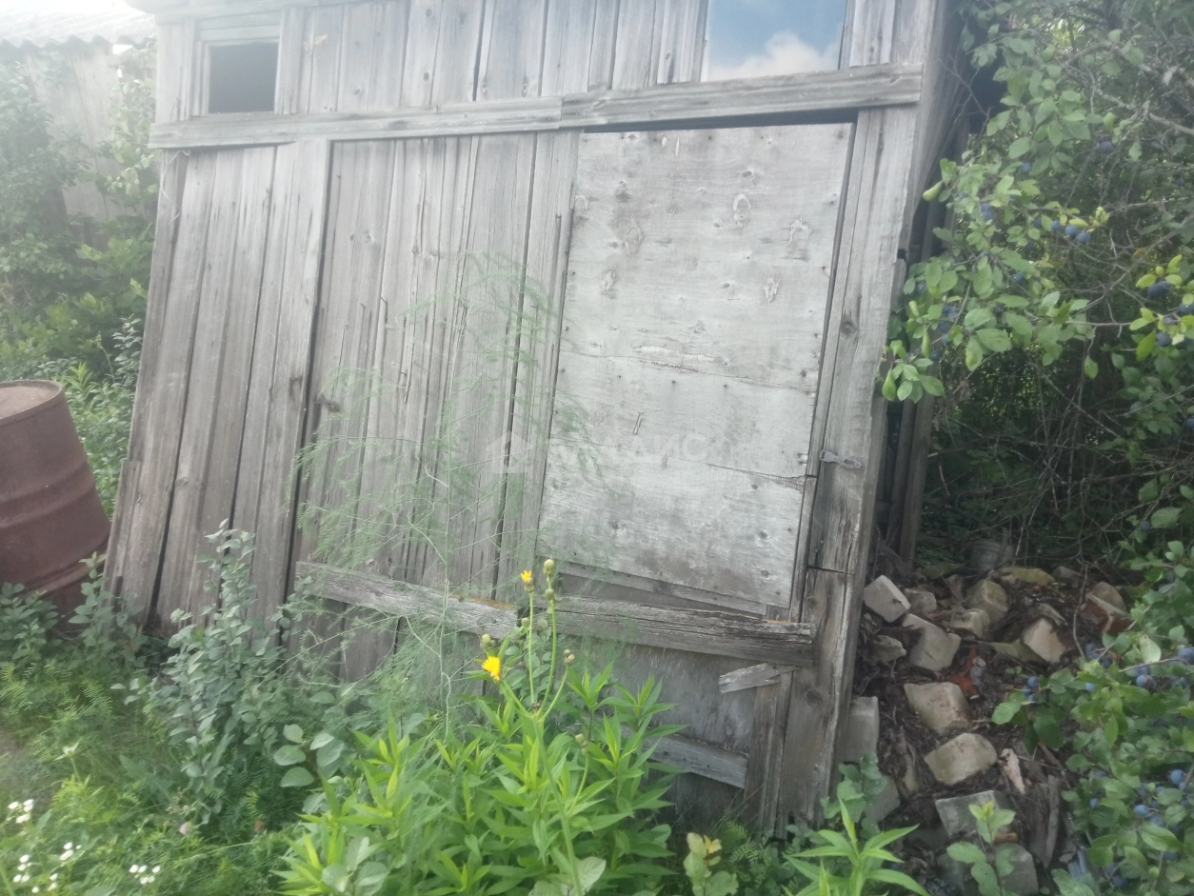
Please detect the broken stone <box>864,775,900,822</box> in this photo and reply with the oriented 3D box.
[{"bbox_3d":[0.641,0.794,2.170,0.075,0.085,0.075,6,18,17],"label":"broken stone"}]

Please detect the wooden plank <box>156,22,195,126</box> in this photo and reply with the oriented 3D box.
[{"bbox_3d":[-1.552,-1.383,3.563,0.150,0.381,0.025,-2,-4,26],"label":"wooden plank"}]

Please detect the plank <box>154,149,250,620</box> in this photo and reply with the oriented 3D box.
[{"bbox_3d":[-1.278,-0.171,3.135,0.138,1.575,0.025,10,3,27],"label":"plank"}]

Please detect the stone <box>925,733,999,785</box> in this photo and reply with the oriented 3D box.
[{"bbox_3d":[0.942,0.804,2.500,0.150,0.075,0.118,-6,13,-24],"label":"stone"}]

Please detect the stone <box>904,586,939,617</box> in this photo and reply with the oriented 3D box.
[{"bbox_3d":[1.004,0.476,3.000,0.100,0.075,0.085,-6,23,-10],"label":"stone"}]

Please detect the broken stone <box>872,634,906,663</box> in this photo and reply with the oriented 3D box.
[{"bbox_3d":[0.852,0.587,2.820,0.095,0.070,0.085,-11,24,-20],"label":"broken stone"}]

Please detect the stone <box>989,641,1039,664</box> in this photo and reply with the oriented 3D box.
[{"bbox_3d":[1.167,0.572,2.700,0.125,0.050,0.075,4,17,12],"label":"stone"}]

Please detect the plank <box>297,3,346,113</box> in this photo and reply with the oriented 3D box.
[{"bbox_3d":[-0.773,-1.086,2.693,0.159,0.300,0.022,9,9,29],"label":"plank"}]

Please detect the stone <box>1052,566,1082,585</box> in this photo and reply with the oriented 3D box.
[{"bbox_3d":[1.518,0.415,3.120,0.090,0.055,0.065,6,18,20],"label":"stone"}]

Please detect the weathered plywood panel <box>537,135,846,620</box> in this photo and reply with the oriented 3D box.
[{"bbox_3d":[0.210,-0.226,2.370,0.688,1.111,0.014,7,2,27],"label":"weathered plywood panel"}]

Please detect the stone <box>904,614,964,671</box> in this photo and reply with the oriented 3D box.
[{"bbox_3d":[1.026,0.598,2.950,0.131,0.118,0.123,-2,12,-10],"label":"stone"}]

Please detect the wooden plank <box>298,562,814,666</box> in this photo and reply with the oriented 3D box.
[{"bbox_3d":[-0.223,0.425,2.484,1.580,0.125,0.035,2,5,30],"label":"wooden plank"}]

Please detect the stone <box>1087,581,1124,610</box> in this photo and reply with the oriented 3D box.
[{"bbox_3d":[1.554,0.454,2.950,0.100,0.075,0.065,6,18,17],"label":"stone"}]

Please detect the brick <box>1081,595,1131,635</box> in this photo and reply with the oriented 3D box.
[{"bbox_3d":[1.502,0.493,2.840,0.075,0.090,0.120,-14,22,-38],"label":"brick"}]

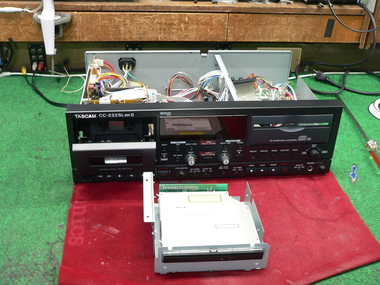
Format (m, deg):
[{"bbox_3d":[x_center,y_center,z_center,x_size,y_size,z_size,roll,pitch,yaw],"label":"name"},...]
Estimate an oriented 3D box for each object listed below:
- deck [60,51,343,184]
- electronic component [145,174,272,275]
[{"bbox_3d":[0.014,-0.058,0.855,0.437,0.139,0.304,-1,29,-6],"label":"deck"},{"bbox_3d":[0.015,0.105,0.642,0.162,0.057,0.158,-1,29,-5],"label":"electronic component"}]

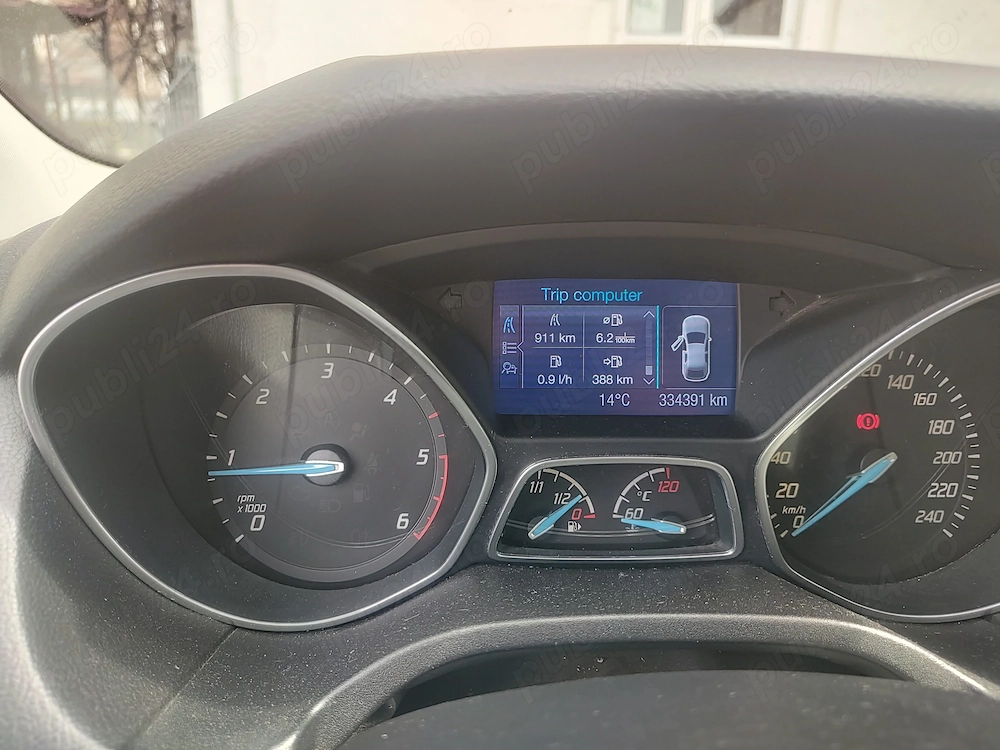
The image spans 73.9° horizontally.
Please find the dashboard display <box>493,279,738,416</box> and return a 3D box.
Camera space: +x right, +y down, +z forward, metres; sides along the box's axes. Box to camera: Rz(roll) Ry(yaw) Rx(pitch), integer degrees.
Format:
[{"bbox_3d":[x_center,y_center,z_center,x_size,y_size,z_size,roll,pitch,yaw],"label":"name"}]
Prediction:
[{"bbox_3d":[0.044,-0.011,0.255,0.092,0.052,0.008,0,0,0],"label":"dashboard display"}]

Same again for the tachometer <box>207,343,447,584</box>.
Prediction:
[{"bbox_3d":[-0.067,0.035,0.259,0.093,0.093,0.016,0,0,0],"label":"tachometer"}]

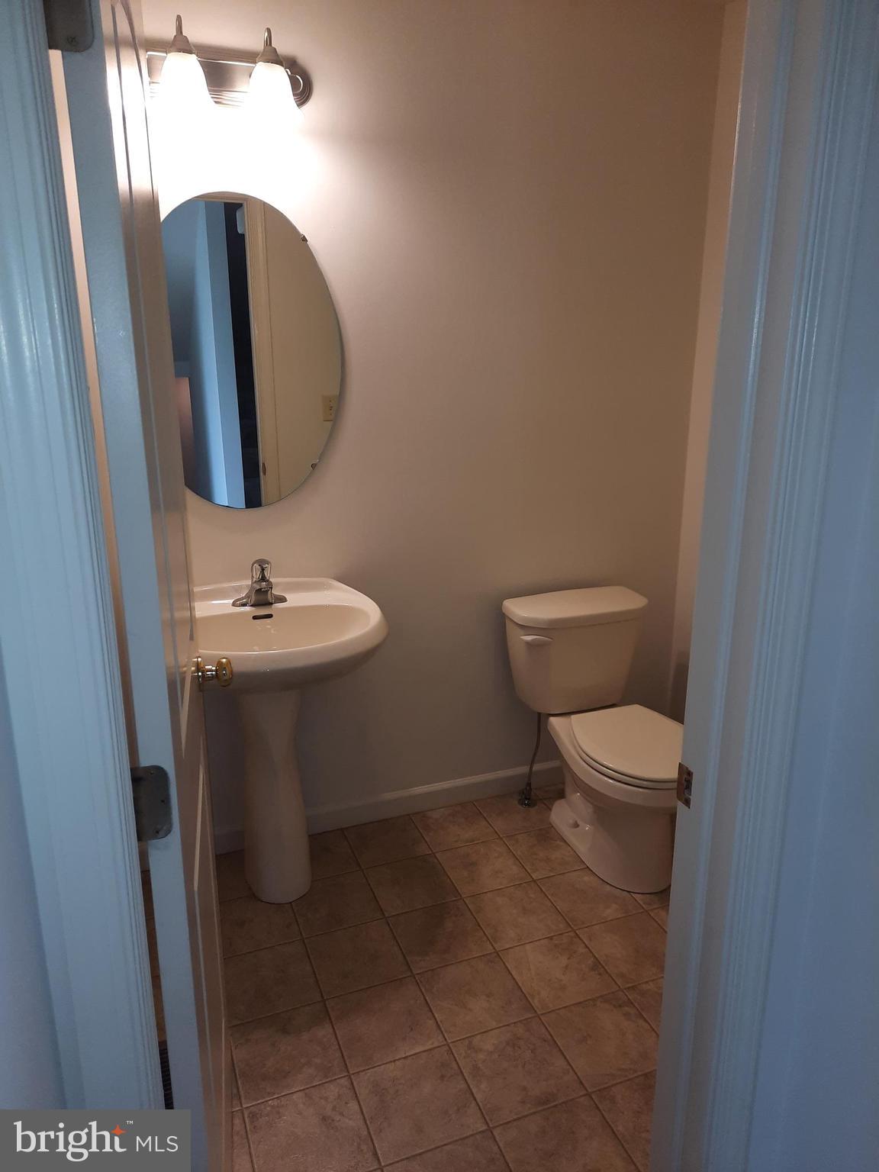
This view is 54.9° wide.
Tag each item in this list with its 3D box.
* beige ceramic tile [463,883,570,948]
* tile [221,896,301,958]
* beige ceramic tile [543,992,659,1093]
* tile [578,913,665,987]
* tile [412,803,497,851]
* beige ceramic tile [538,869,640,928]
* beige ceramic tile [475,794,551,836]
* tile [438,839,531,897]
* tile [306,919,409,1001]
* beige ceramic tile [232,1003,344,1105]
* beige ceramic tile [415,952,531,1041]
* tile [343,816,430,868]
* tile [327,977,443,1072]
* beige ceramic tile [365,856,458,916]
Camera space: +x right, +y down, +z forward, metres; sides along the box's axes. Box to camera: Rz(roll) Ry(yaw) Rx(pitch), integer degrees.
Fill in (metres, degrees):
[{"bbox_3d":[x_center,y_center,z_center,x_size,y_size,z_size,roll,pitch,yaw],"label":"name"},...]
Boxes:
[{"bbox_3d":[0.215,0.908,2.337,0.225,0.010,0.225,-6,18,-20],"label":"beige ceramic tile"},{"bbox_3d":[-0.507,0.918,2.303,0.225,0.010,0.225,-6,18,-20],"label":"tile"},{"bbox_3d":[0.381,1.032,1.929,0.225,0.010,0.225,-6,18,-20],"label":"beige ceramic tile"},{"bbox_3d":[0.511,0.946,2.212,0.225,0.010,0.225,-6,18,-20],"label":"tile"},{"bbox_3d":[0.051,0.794,2.772,0.227,0.010,0.227,-6,18,-20],"label":"tile"},{"bbox_3d":[0.433,0.896,2.440,0.227,0.010,0.227,-6,18,-20],"label":"beige ceramic tile"},{"bbox_3d":[0.263,0.761,2.824,0.225,0.010,0.225,-6,18,-20],"label":"beige ceramic tile"},{"bbox_3d":[0.134,0.857,2.566,0.227,0.010,0.227,-6,18,-20],"label":"tile"},{"bbox_3d":[-0.213,0.966,2.199,0.227,0.010,0.227,-6,18,-20],"label":"tile"},{"bbox_3d":[-0.341,1.042,1.895,0.225,0.010,0.225,-6,18,-20],"label":"beige ceramic tile"},{"bbox_3d":[0.086,1.005,2.073,0.227,0.010,0.227,-6,18,-20],"label":"beige ceramic tile"},{"bbox_3d":[-0.164,0.809,2.665,0.225,0.010,0.225,-6,18,-20],"label":"tile"},{"bbox_3d":[-0.129,1.028,1.993,0.227,0.010,0.227,-6,18,-20],"label":"tile"},{"bbox_3d":[-0.081,0.880,2.485,0.227,0.010,0.227,-6,18,-20],"label":"beige ceramic tile"}]

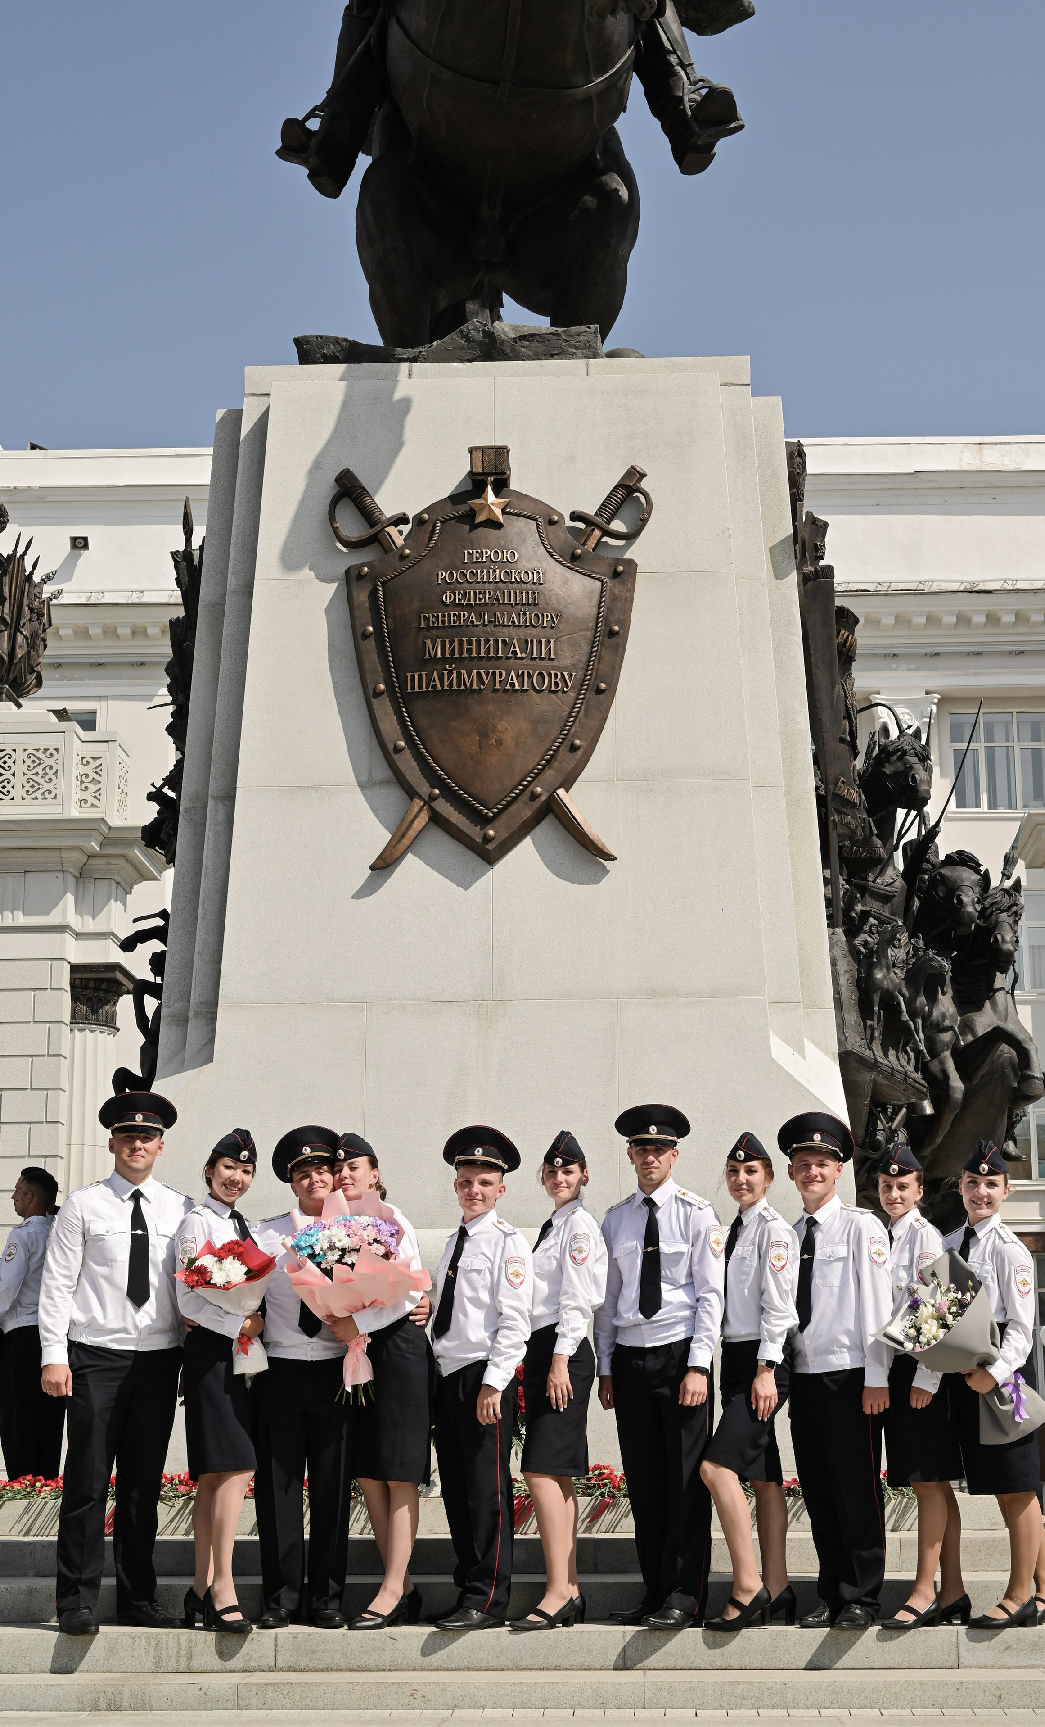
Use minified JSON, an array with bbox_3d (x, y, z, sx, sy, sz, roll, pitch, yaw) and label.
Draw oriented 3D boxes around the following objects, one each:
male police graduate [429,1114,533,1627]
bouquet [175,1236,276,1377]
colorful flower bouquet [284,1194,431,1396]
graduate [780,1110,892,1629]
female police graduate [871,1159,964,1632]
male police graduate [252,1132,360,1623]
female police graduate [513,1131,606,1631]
[{"bbox_3d":[-0.147,1.883,8.883,0.330,1.818,0.470,11,-16,-44],"label":"male police graduate"},{"bbox_3d":[-1.044,1.563,8.459,0.330,0.470,0.270,-14,-11,5],"label":"bouquet"},{"bbox_3d":[-0.582,1.513,8.448,0.480,0.670,0.360,0,-12,0],"label":"colorful flower bouquet"},{"bbox_3d":[1.162,1.850,8.889,0.480,1.874,0.330,-8,-14,35],"label":"graduate"},{"bbox_3d":[1.464,1.917,8.875,0.380,1.746,0.420,10,-15,-41],"label":"female police graduate"},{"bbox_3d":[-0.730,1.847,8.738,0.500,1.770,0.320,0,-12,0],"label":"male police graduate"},{"bbox_3d":[0.139,1.839,8.647,0.320,1.743,0.410,10,-15,-41],"label":"female police graduate"}]

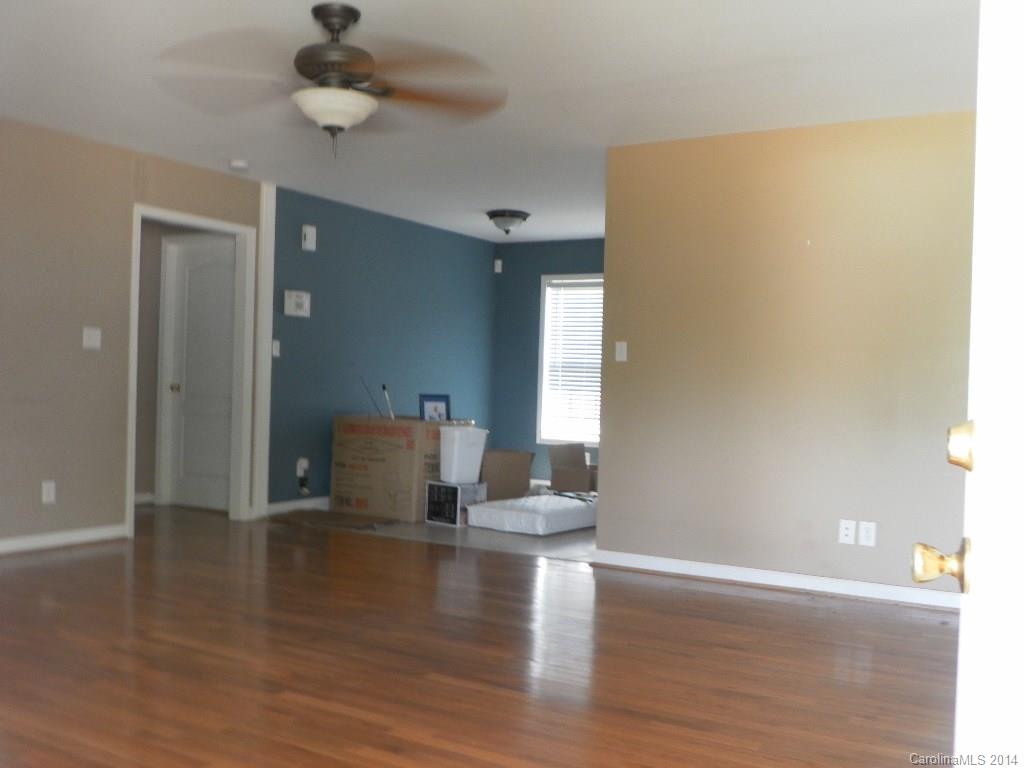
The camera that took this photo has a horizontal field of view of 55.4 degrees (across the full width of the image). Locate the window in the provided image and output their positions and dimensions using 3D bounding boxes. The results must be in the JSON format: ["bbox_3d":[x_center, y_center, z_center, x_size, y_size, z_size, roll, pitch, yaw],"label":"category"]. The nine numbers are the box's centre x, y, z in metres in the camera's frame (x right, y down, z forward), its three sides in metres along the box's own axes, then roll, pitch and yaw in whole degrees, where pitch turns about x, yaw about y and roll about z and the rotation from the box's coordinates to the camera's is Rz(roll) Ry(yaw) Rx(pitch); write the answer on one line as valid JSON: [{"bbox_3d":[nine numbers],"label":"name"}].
[{"bbox_3d":[0.676,-0.232,9.370,0.950,1.630,0.060,2,0,30],"label":"window"}]

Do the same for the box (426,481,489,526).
[{"bbox_3d":[-0.396,0.871,7.214,0.330,0.292,0.360,2,0,36],"label":"box"}]

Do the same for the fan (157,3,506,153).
[{"bbox_3d":[-0.677,-1.153,3.721,1.320,0.530,1.320,2,0,0],"label":"fan"}]

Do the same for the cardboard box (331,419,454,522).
[{"bbox_3d":[-0.873,0.634,7.575,0.790,0.735,0.660,2,0,30],"label":"cardboard box"}]

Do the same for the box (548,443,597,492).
[{"bbox_3d":[0.582,0.793,8.686,0.390,0.490,0.370,2,0,30],"label":"box"}]

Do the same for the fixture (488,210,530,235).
[{"bbox_3d":[-0.029,-1.332,8.095,0.360,0.170,0.360,2,0,0],"label":"fixture"}]

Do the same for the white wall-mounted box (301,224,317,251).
[{"bbox_3d":[-1.568,-1.129,7.569,0.040,0.190,0.120,2,0,30],"label":"white wall-mounted box"}]

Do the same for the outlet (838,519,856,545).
[{"bbox_3d":[1.725,0.764,5.025,0.076,0.119,0.010,2,0,30],"label":"outlet"}]

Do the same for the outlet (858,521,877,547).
[{"bbox_3d":[1.813,0.766,4.974,0.076,0.119,0.010,2,0,30],"label":"outlet"}]

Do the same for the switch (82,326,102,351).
[{"bbox_3d":[-2.534,-0.275,5.904,0.012,0.122,0.122,2,1,30],"label":"switch"}]

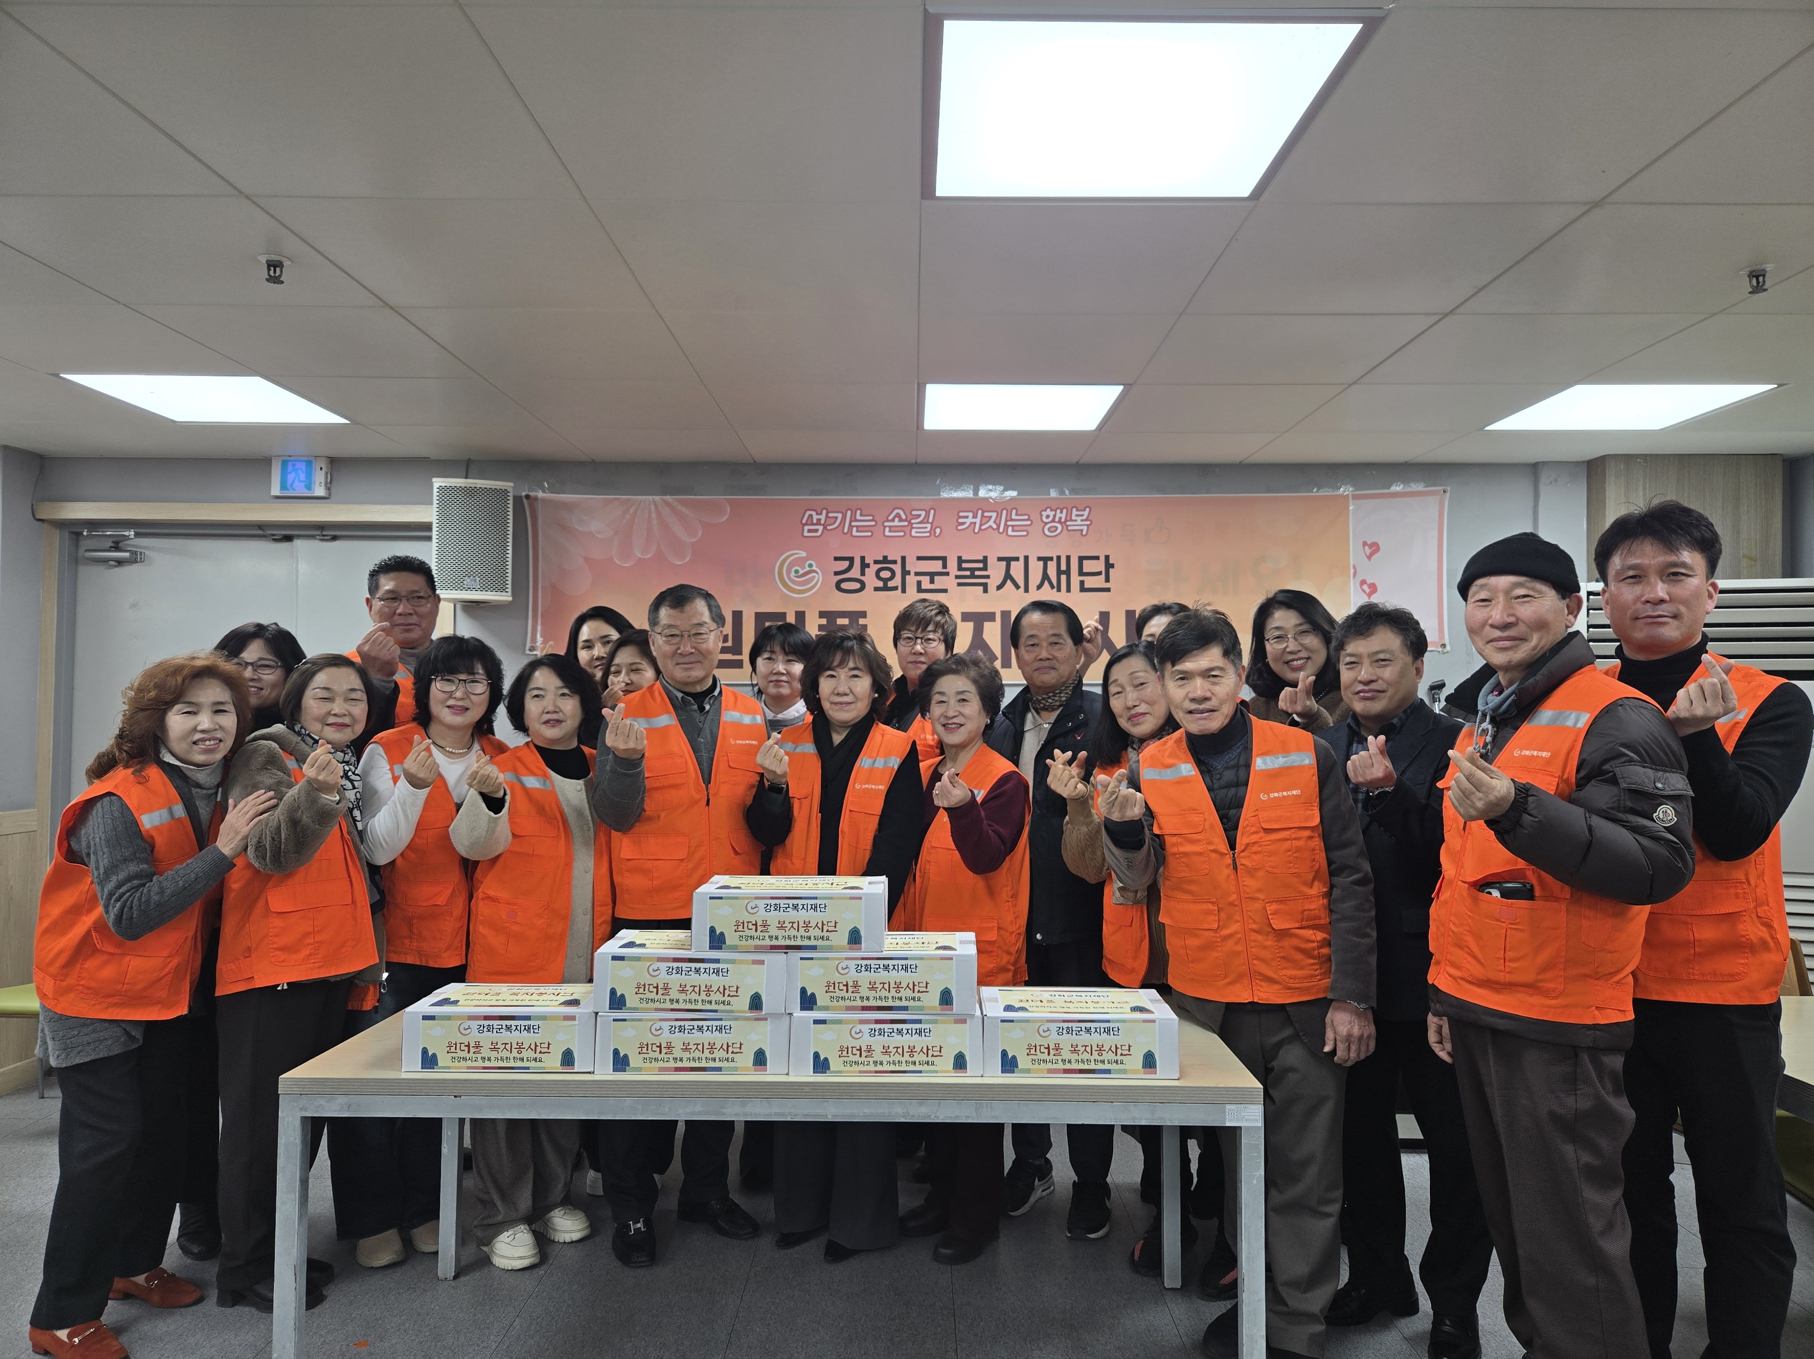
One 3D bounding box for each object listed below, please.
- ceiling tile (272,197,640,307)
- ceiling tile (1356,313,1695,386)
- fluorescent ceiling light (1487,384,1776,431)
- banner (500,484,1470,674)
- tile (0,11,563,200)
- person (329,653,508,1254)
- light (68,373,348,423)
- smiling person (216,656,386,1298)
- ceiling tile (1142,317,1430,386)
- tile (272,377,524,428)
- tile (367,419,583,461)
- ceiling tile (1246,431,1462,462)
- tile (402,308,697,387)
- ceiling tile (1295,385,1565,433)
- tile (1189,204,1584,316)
[{"bbox_3d":[-0.874,-0.859,2.441,0.600,0.020,0.600,0,-1,0],"label":"ceiling tile"},{"bbox_3d":[1.529,-0.828,3.023,0.600,0.020,0.600,0,-1,0],"label":"ceiling tile"},{"bbox_3d":[2.132,-0.820,3.599,0.590,0.040,0.590,0,-1,0],"label":"fluorescent ceiling light"},{"bbox_3d":[0.289,-0.351,4.456,3.422,0.691,0.020,0,-1,0],"label":"banner"},{"bbox_3d":[-0.875,-0.865,1.835,0.600,0.020,0.600,0,-1,0],"label":"tile"},{"bbox_3d":[-1.268,0.692,3.164,0.480,1.606,0.360,1,-1,-15],"label":"person"},{"bbox_3d":[-2.067,-0.857,3.639,0.580,0.050,0.580,0,-1,0],"label":"light"},{"bbox_3d":[-1.434,0.687,2.840,0.410,1.500,0.360,2,-2,-45],"label":"smiling person"},{"bbox_3d":[0.929,-0.832,3.015,0.600,0.020,0.600,0,-1,0],"label":"ceiling tile"},{"bbox_3d":[-1.468,-0.839,3.637,0.600,0.020,0.600,0,-1,0],"label":"tile"},{"bbox_3d":[-1.466,-0.822,4.177,0.600,0.020,0.540,0,-1,0],"label":"tile"},{"bbox_3d":[1.534,-0.803,4.170,0.600,0.020,0.506,0,-1,0],"label":"ceiling tile"},{"bbox_3d":[-0.871,-0.846,3.034,0.600,0.020,0.600,0,-1,0],"label":"tile"},{"bbox_3d":[1.532,-0.819,3.628,0.600,0.020,0.600,0,-1,0],"label":"ceiling tile"},{"bbox_3d":[0.927,-0.846,2.430,0.600,0.020,0.600,0,-1,0],"label":"tile"}]

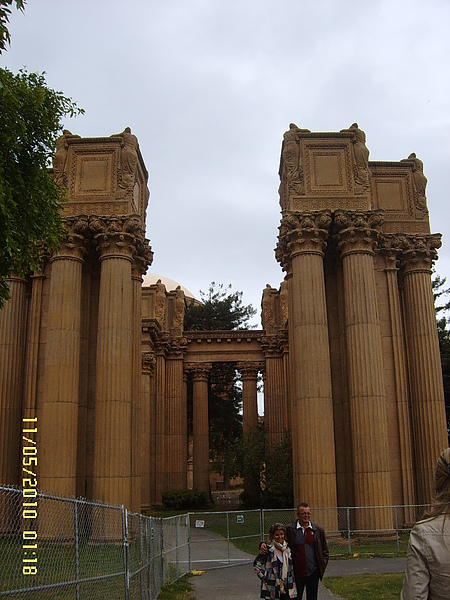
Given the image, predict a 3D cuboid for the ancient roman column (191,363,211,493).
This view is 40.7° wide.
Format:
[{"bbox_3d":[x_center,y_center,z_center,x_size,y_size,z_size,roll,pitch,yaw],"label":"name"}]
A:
[{"bbox_3d":[-2.422,12.998,61.197,2.070,13.380,2.070,-1,-15,0],"label":"ancient roman column"}]

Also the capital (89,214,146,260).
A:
[{"bbox_3d":[-5.901,-3.250,33.261,2.700,2.200,2.600,-2,-15,3],"label":"capital"}]

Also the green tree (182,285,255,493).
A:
[{"bbox_3d":[-0.492,10.943,79.948,9.500,28.100,9.500,-1,-15,0],"label":"green tree"}]

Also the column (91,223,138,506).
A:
[{"bbox_3d":[-5.713,3.693,31.361,2.400,16.600,2.400,-2,-15,3],"label":"column"}]

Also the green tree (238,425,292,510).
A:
[{"bbox_3d":[3.546,14.520,53.135,4.720,7.090,4.230,-1,-15,0],"label":"green tree"}]

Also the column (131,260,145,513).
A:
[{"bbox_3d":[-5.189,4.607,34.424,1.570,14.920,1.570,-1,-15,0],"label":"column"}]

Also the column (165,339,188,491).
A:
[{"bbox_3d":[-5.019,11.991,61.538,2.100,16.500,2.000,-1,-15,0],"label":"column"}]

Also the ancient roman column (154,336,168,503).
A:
[{"bbox_3d":[-6.235,11.482,59.609,1.400,16.500,1.300,-1,-15,0],"label":"ancient roman column"}]

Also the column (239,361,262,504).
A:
[{"bbox_3d":[2.641,13.187,61.124,2.160,14.090,2.160,-1,-15,0],"label":"column"}]

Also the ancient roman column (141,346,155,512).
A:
[{"bbox_3d":[-7.311,11.653,55.469,1.870,14.050,1.870,-1,-15,0],"label":"ancient roman column"}]

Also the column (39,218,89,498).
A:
[{"bbox_3d":[-8.406,3.762,31.457,2.400,16.600,2.400,-2,-15,3],"label":"column"}]

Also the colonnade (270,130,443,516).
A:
[{"bbox_3d":[7.315,1.531,33.038,9.250,20.920,6.100,0,-15,-3],"label":"colonnade"}]

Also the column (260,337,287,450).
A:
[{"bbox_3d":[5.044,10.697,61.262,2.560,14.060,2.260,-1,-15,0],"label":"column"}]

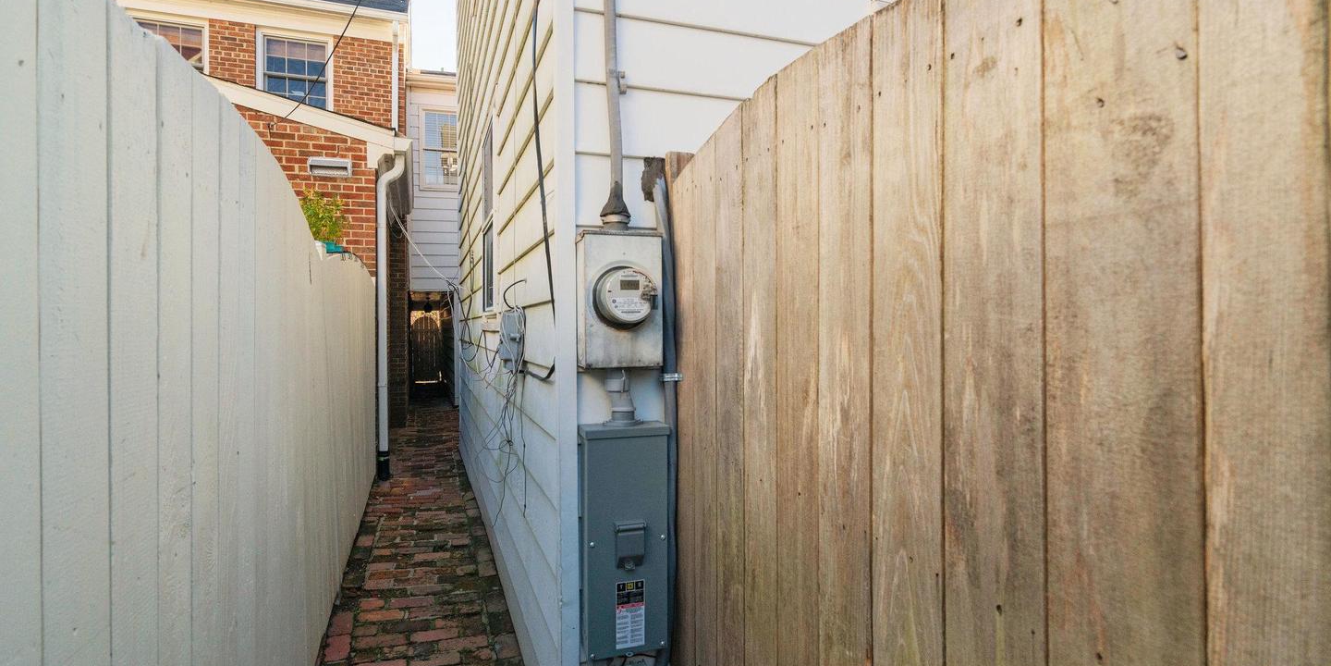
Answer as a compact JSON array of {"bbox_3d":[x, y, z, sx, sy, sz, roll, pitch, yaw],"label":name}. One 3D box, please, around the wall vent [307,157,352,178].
[{"bbox_3d":[-2.935,-1.452,5.180,0.340,0.155,0.080,0,0,-18],"label":"wall vent"}]

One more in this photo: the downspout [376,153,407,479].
[{"bbox_3d":[-2.535,-0.154,5.475,0.230,2.990,0.105,0,0,-18],"label":"downspout"}]

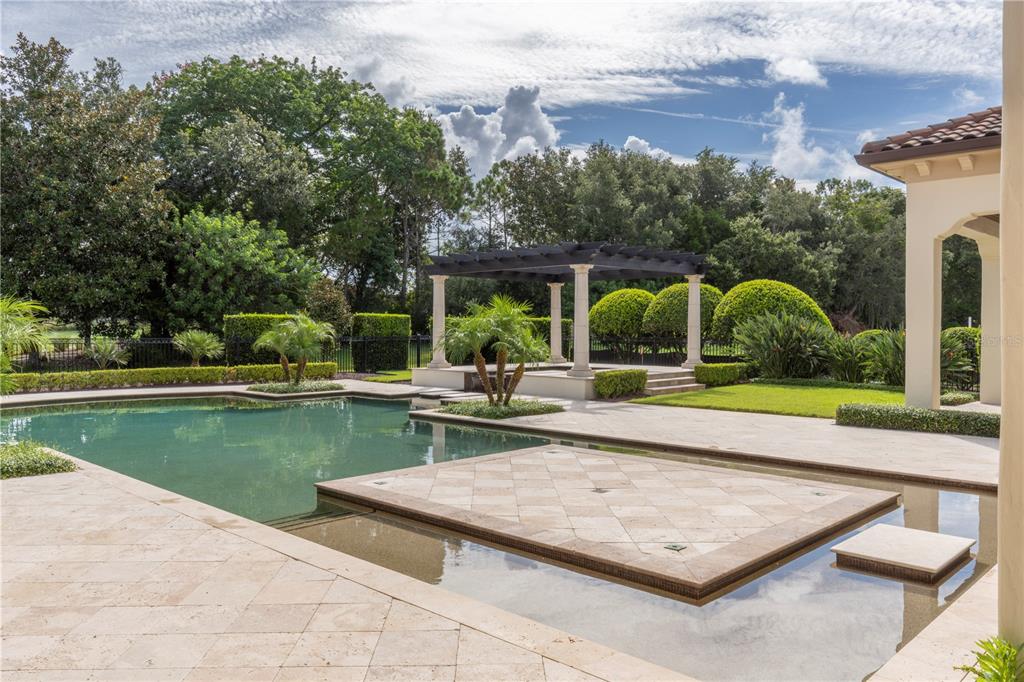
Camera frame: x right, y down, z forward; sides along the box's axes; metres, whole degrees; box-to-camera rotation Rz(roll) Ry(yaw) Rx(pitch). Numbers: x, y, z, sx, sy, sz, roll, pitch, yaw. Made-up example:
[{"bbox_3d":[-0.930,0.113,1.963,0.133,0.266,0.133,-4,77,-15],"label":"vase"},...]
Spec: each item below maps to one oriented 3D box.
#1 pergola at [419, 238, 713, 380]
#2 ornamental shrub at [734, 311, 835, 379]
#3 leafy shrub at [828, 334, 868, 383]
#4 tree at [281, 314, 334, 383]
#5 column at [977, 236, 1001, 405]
[{"bbox_3d":[1.543,-0.785,20.910,5.600,3.114,5.850,-1,1,-45],"label":"pergola"},{"bbox_3d":[7.720,0.171,21.006,2.300,2.070,2.550,1,1,45],"label":"ornamental shrub"},{"bbox_3d":[9.513,0.567,20.910,1.100,1.450,1.150,1,1,44],"label":"leafy shrub"},{"bbox_3d":[-5.420,0.236,19.706,1.420,1.884,1.380,0,1,0],"label":"tree"},{"bbox_3d":[10.718,-0.456,16.348,0.520,3.620,0.520,1,1,44],"label":"column"}]

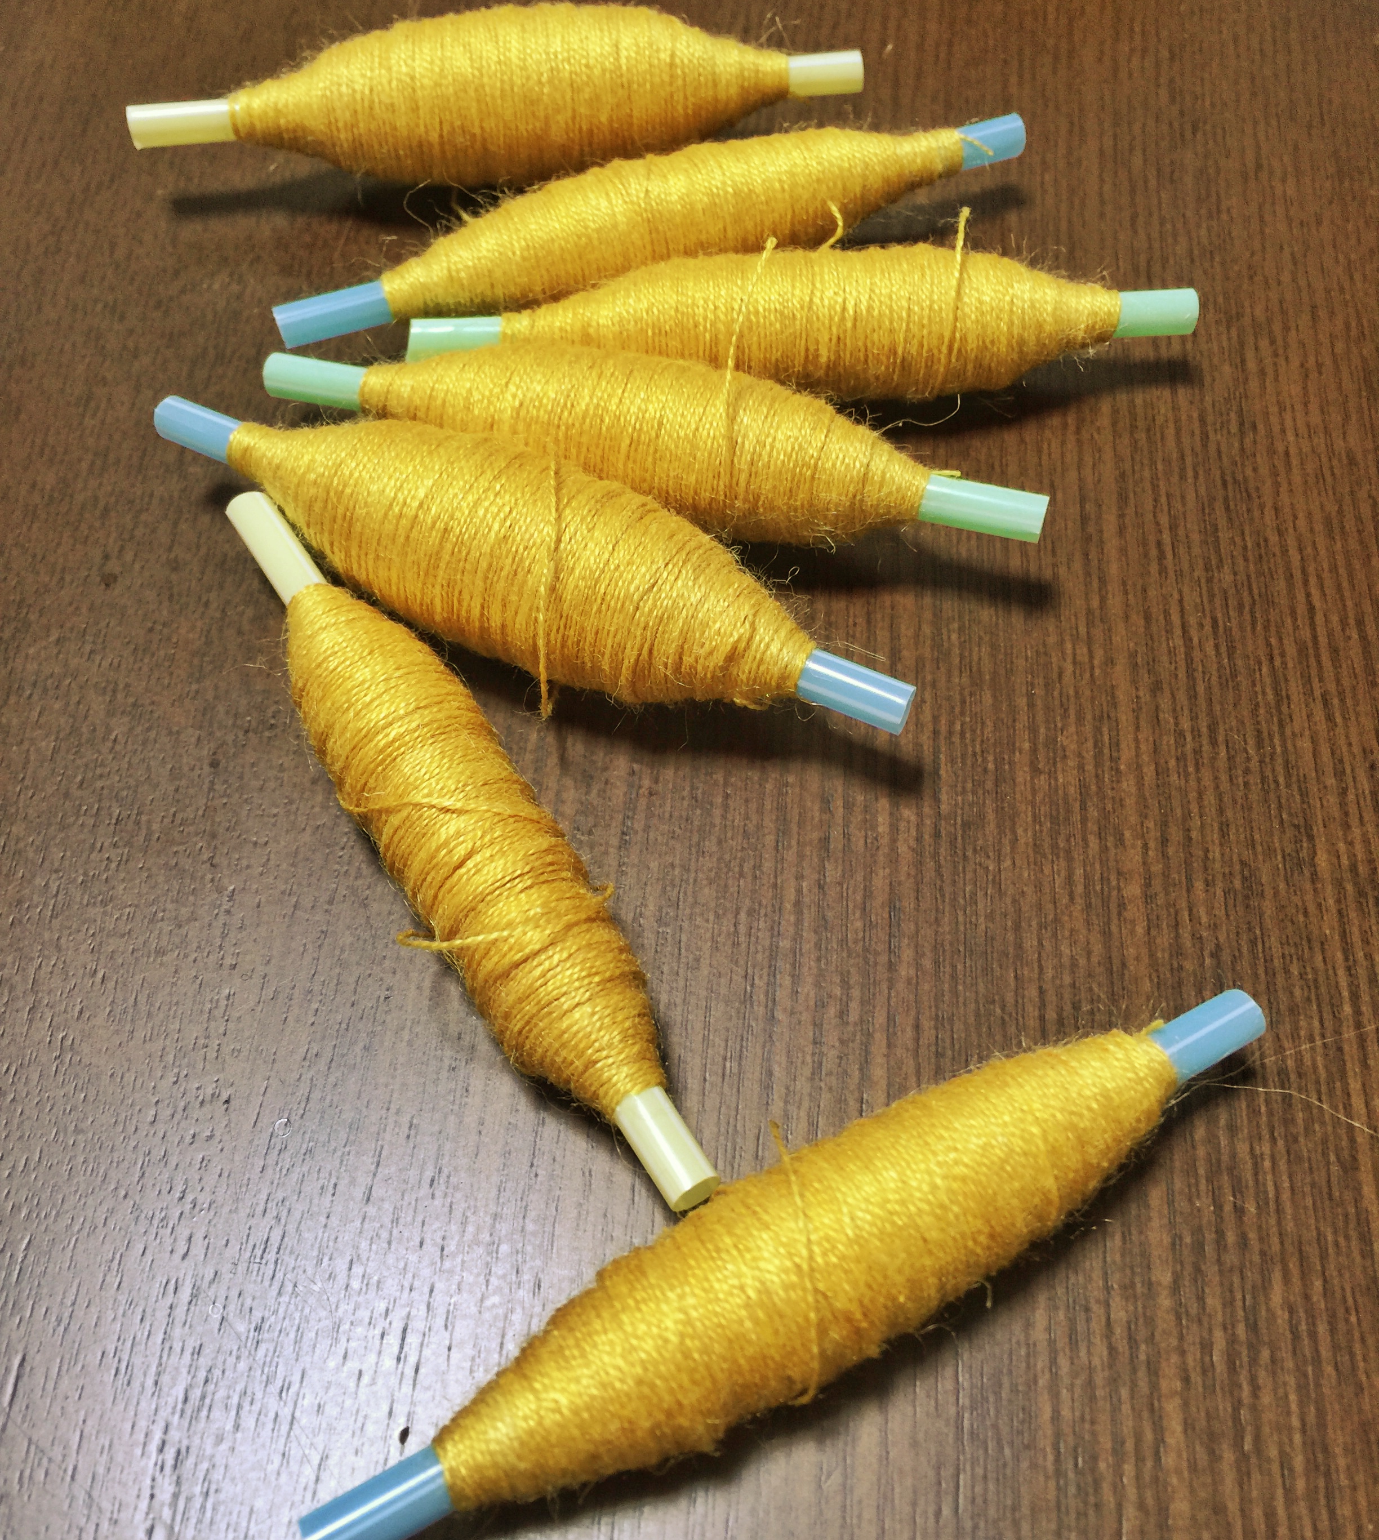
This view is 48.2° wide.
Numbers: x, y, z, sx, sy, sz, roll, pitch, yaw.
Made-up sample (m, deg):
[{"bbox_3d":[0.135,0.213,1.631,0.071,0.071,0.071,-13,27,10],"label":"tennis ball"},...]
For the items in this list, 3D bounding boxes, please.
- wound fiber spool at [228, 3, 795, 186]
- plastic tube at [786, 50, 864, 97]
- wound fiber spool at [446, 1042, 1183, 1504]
[{"bbox_3d":[-0.027,-0.103,0.236,0.085,0.023,0.023,-4,63,0],"label":"wound fiber spool"},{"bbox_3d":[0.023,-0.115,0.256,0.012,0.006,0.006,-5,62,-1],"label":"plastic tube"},{"bbox_3d":[0.015,0.053,0.168,0.091,0.021,0.021,-26,64,-12],"label":"wound fiber spool"}]

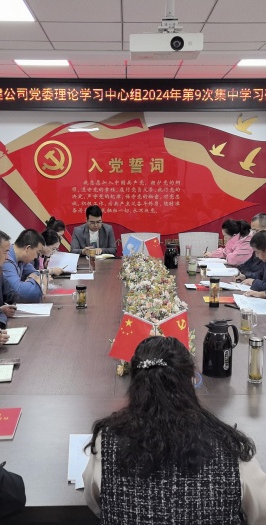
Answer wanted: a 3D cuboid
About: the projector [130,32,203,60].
[{"bbox_3d":[0.162,-1.091,2.775,0.355,0.095,0.260,0,11,-1],"label":"projector"}]

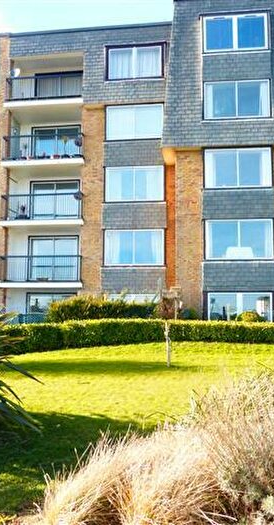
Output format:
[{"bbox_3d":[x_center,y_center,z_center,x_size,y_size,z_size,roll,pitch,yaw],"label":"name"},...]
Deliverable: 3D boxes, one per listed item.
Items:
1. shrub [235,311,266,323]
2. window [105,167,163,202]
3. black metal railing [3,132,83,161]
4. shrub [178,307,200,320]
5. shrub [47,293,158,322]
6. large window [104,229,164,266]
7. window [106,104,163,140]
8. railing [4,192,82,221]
[{"bbox_3d":[3.344,1.768,14.300,0.884,0.707,0.840,0,-6,6],"label":"shrub"},{"bbox_3d":[-0.093,-3.279,20.438,2.528,1.562,0.120,0,-5,6],"label":"window"},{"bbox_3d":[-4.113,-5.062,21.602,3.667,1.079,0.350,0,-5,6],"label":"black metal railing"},{"bbox_3d":[1.623,1.762,15.000,0.680,0.804,0.646,0,-6,6],"label":"shrub"},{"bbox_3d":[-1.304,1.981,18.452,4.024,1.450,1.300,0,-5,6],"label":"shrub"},{"bbox_3d":[-0.099,-0.591,20.188,2.528,1.562,0.120,0,-5,6],"label":"large window"},{"bbox_3d":[-0.086,-5.968,20.688,2.528,1.562,0.120,0,-5,6],"label":"window"},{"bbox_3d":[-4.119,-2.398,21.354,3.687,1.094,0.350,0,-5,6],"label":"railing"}]

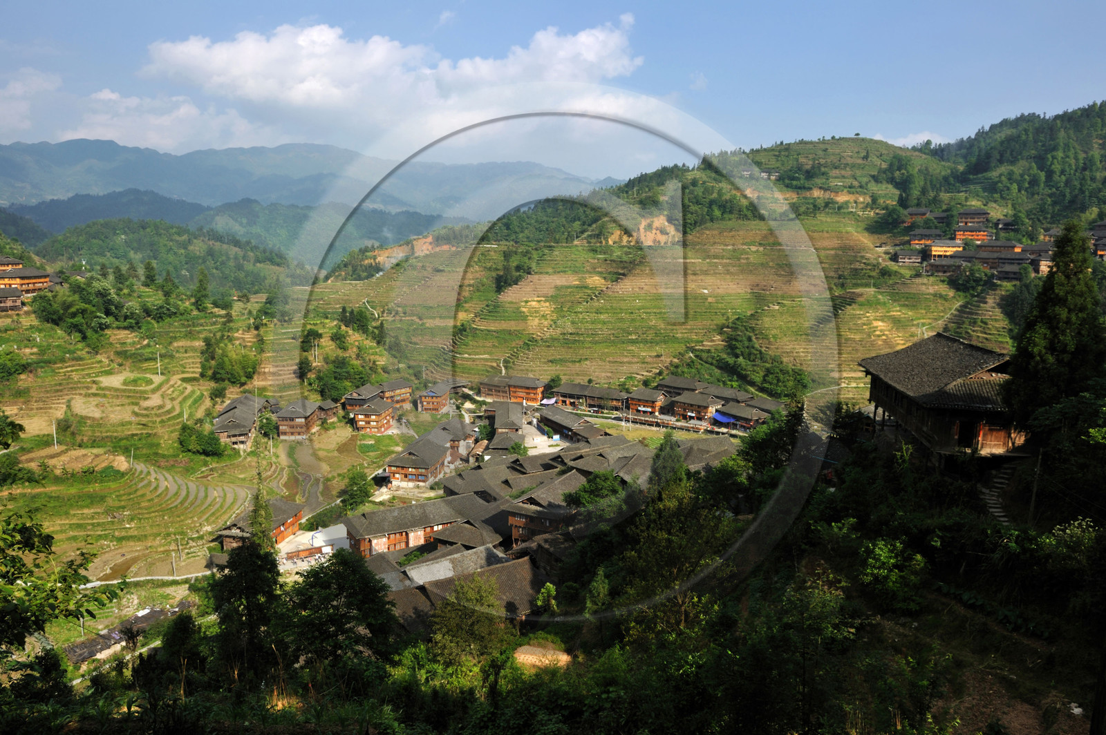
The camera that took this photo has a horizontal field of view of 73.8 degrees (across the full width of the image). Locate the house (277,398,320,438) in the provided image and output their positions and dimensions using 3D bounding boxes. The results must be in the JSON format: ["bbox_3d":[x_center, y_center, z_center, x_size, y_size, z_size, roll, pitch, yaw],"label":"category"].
[{"bbox_3d":[-85.889,17.154,249.113,9.800,10.500,17.000,0,10,-4],"label":"house"}]

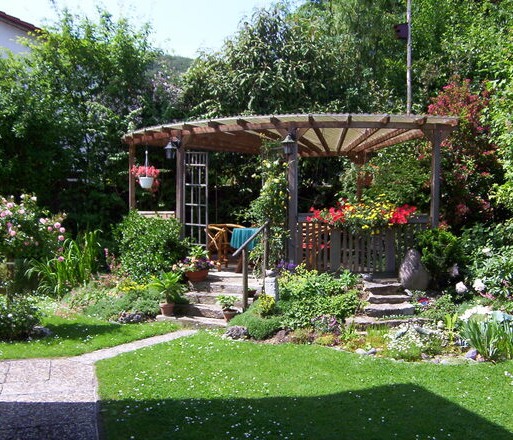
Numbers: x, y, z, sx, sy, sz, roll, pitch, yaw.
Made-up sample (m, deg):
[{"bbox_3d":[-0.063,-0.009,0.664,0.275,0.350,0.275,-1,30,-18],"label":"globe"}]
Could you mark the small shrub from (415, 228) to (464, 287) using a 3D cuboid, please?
[{"bbox_3d":[2.786,0.571,9.250,0.710,0.860,0.660,0,3,0],"label":"small shrub"}]

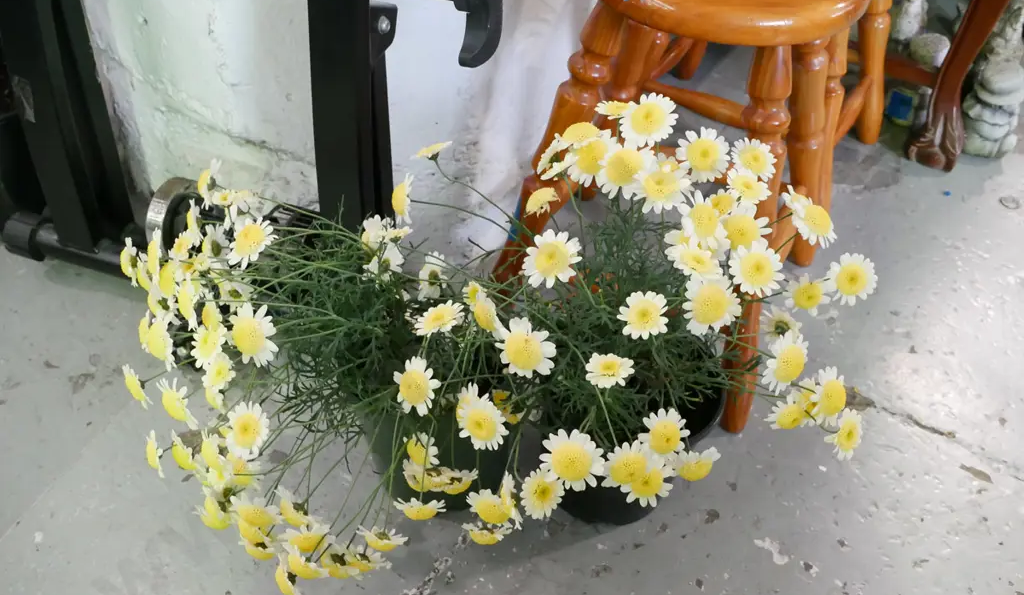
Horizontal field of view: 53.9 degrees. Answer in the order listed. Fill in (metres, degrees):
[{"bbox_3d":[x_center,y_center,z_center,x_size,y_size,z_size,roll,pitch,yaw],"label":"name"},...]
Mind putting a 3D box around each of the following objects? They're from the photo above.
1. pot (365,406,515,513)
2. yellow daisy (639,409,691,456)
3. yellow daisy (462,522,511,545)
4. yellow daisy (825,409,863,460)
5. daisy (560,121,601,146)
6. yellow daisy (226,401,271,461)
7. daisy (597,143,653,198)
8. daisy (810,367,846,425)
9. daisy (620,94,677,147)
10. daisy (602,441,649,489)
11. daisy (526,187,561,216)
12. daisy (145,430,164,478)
[{"bbox_3d":[-0.079,0.122,1.105,0.193,0.186,0.193,1,46,-1],"label":"pot"},{"bbox_3d":[0.141,0.123,0.922,0.047,0.047,0.020,8,22,5],"label":"yellow daisy"},{"bbox_3d":[-0.025,0.229,0.978,0.047,0.047,0.022,-2,72,-5],"label":"yellow daisy"},{"bbox_3d":[0.300,0.124,0.912,0.047,0.047,0.019,-24,7,-24],"label":"yellow daisy"},{"bbox_3d":[0.062,-0.143,0.890,0.048,0.018,0.048,-32,33,-30],"label":"daisy"},{"bbox_3d":[-0.230,0.116,0.875,0.050,0.016,0.050,26,92,22],"label":"yellow daisy"},{"bbox_3d":[0.099,-0.111,0.876,0.050,0.020,0.050,13,77,10],"label":"daisy"},{"bbox_3d":[0.274,0.085,0.872,0.049,0.049,0.020,-31,16,-29],"label":"daisy"},{"bbox_3d":[0.118,-0.153,0.870,0.051,0.017,0.051,21,88,18],"label":"daisy"},{"bbox_3d":[0.101,0.147,0.870,0.048,0.048,0.018,11,12,9],"label":"daisy"},{"bbox_3d":[0.029,-0.091,0.963,0.037,0.022,0.037,-5,37,36],"label":"daisy"},{"bbox_3d":[-0.334,0.146,0.940,0.016,0.045,0.045,-11,45,-26],"label":"daisy"}]

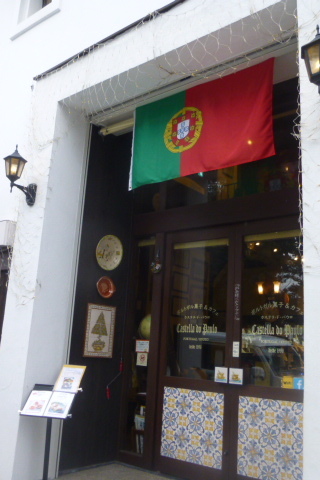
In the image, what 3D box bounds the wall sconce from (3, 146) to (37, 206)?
[{"bbox_3d":[-1.436,-0.669,4.676,0.231,0.592,0.368,-7,-17,39],"label":"wall sconce"}]

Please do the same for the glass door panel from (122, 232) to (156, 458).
[{"bbox_3d":[-0.220,1.105,5.074,0.280,2.312,0.050,-7,-17,39],"label":"glass door panel"}]

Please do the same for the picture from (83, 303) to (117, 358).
[{"bbox_3d":[-0.633,0.976,4.931,0.030,0.552,0.420,-7,-17,39],"label":"picture"}]

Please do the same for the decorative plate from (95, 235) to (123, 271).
[{"bbox_3d":[-0.554,0.145,5.146,0.050,0.402,0.409,-7,-17,39],"label":"decorative plate"}]

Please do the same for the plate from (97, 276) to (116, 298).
[{"bbox_3d":[-0.579,0.519,5.047,0.060,0.233,0.295,-7,-17,39],"label":"plate"}]

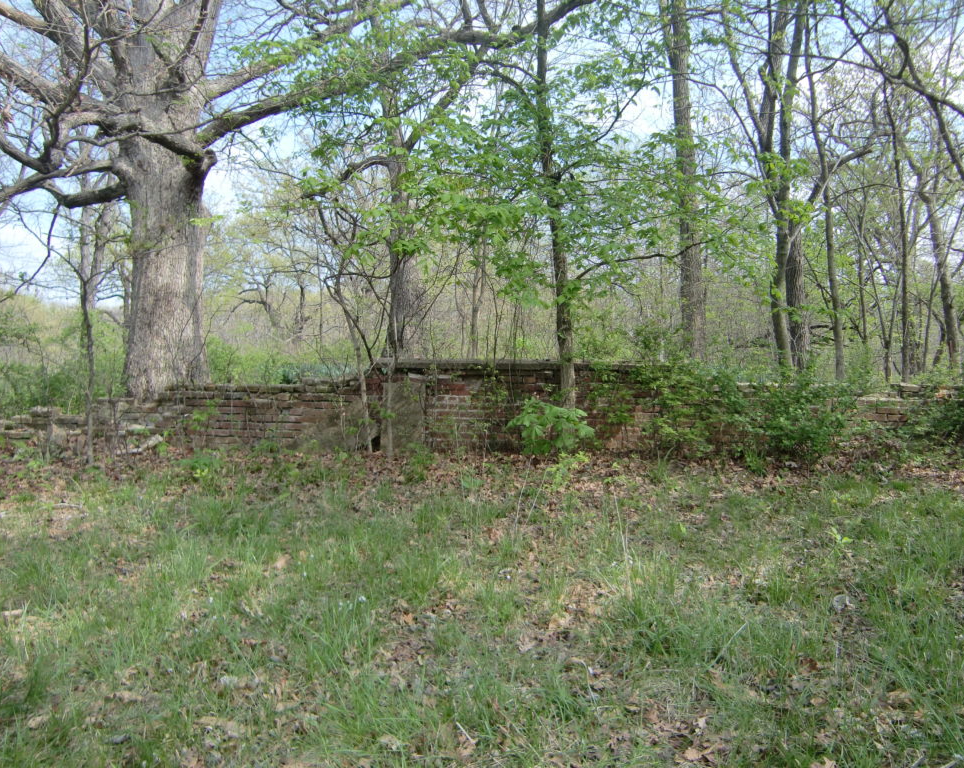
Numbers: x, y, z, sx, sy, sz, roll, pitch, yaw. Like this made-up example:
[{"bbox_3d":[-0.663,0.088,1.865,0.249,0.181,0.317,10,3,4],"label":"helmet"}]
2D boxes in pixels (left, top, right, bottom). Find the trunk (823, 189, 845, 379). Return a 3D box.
[{"bbox_3d":[4.906,-1.363,11.551,0.150,2.688,0.130,-6,6,1],"label":"trunk"}]

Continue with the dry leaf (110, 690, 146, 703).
[{"bbox_3d":[-1.305,1.151,3.050,0.120,0.025,0.065,0,6,0],"label":"dry leaf"}]

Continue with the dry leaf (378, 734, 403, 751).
[{"bbox_3d":[-0.303,1.186,2.740,0.080,0.030,0.065,0,6,0],"label":"dry leaf"}]

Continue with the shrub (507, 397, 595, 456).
[{"bbox_3d":[0.591,0.376,7.150,0.760,0.530,0.600,0,6,0],"label":"shrub"}]

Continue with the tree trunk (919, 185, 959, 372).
[{"bbox_3d":[7.264,-1.621,13.132,0.220,3.082,0.200,-11,6,1],"label":"tree trunk"}]

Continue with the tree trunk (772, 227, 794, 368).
[{"bbox_3d":[4.398,-1.215,12.081,0.240,2.136,0.220,-3,6,0],"label":"tree trunk"}]

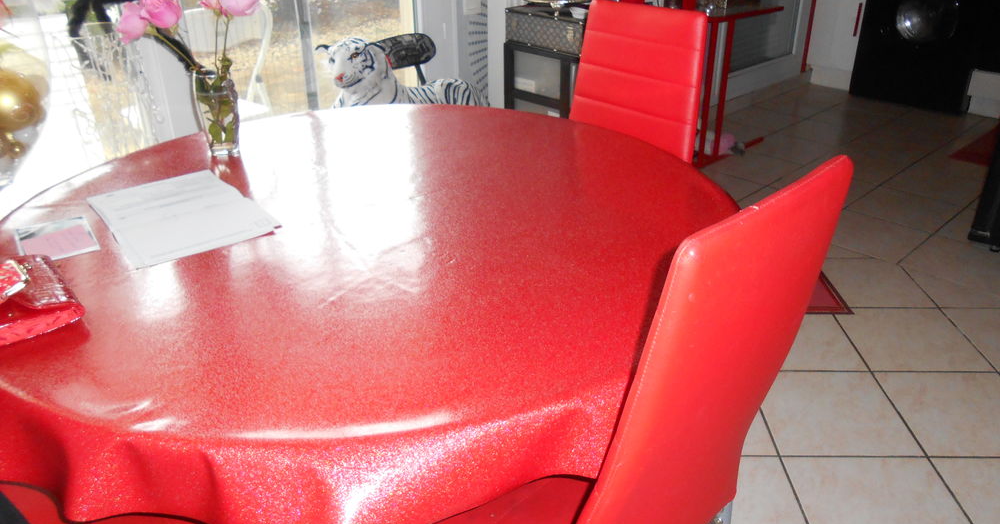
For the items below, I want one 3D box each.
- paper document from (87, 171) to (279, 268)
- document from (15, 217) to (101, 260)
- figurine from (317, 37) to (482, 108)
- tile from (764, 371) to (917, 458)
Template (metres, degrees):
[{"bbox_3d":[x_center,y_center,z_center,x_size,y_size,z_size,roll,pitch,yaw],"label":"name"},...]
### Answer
[{"bbox_3d":[-0.528,-0.083,1.230,0.208,0.005,0.335,-20,33,-31],"label":"paper document"},{"bbox_3d":[-0.649,-0.033,1.099,0.095,0.003,0.142,-19,32,-29],"label":"document"},{"bbox_3d":[-0.306,-0.564,2.397,0.660,0.330,0.280,-24,35,-37],"label":"figurine"},{"bbox_3d":[0.830,0.380,1.898,0.336,0.010,0.336,0,28,3],"label":"tile"}]

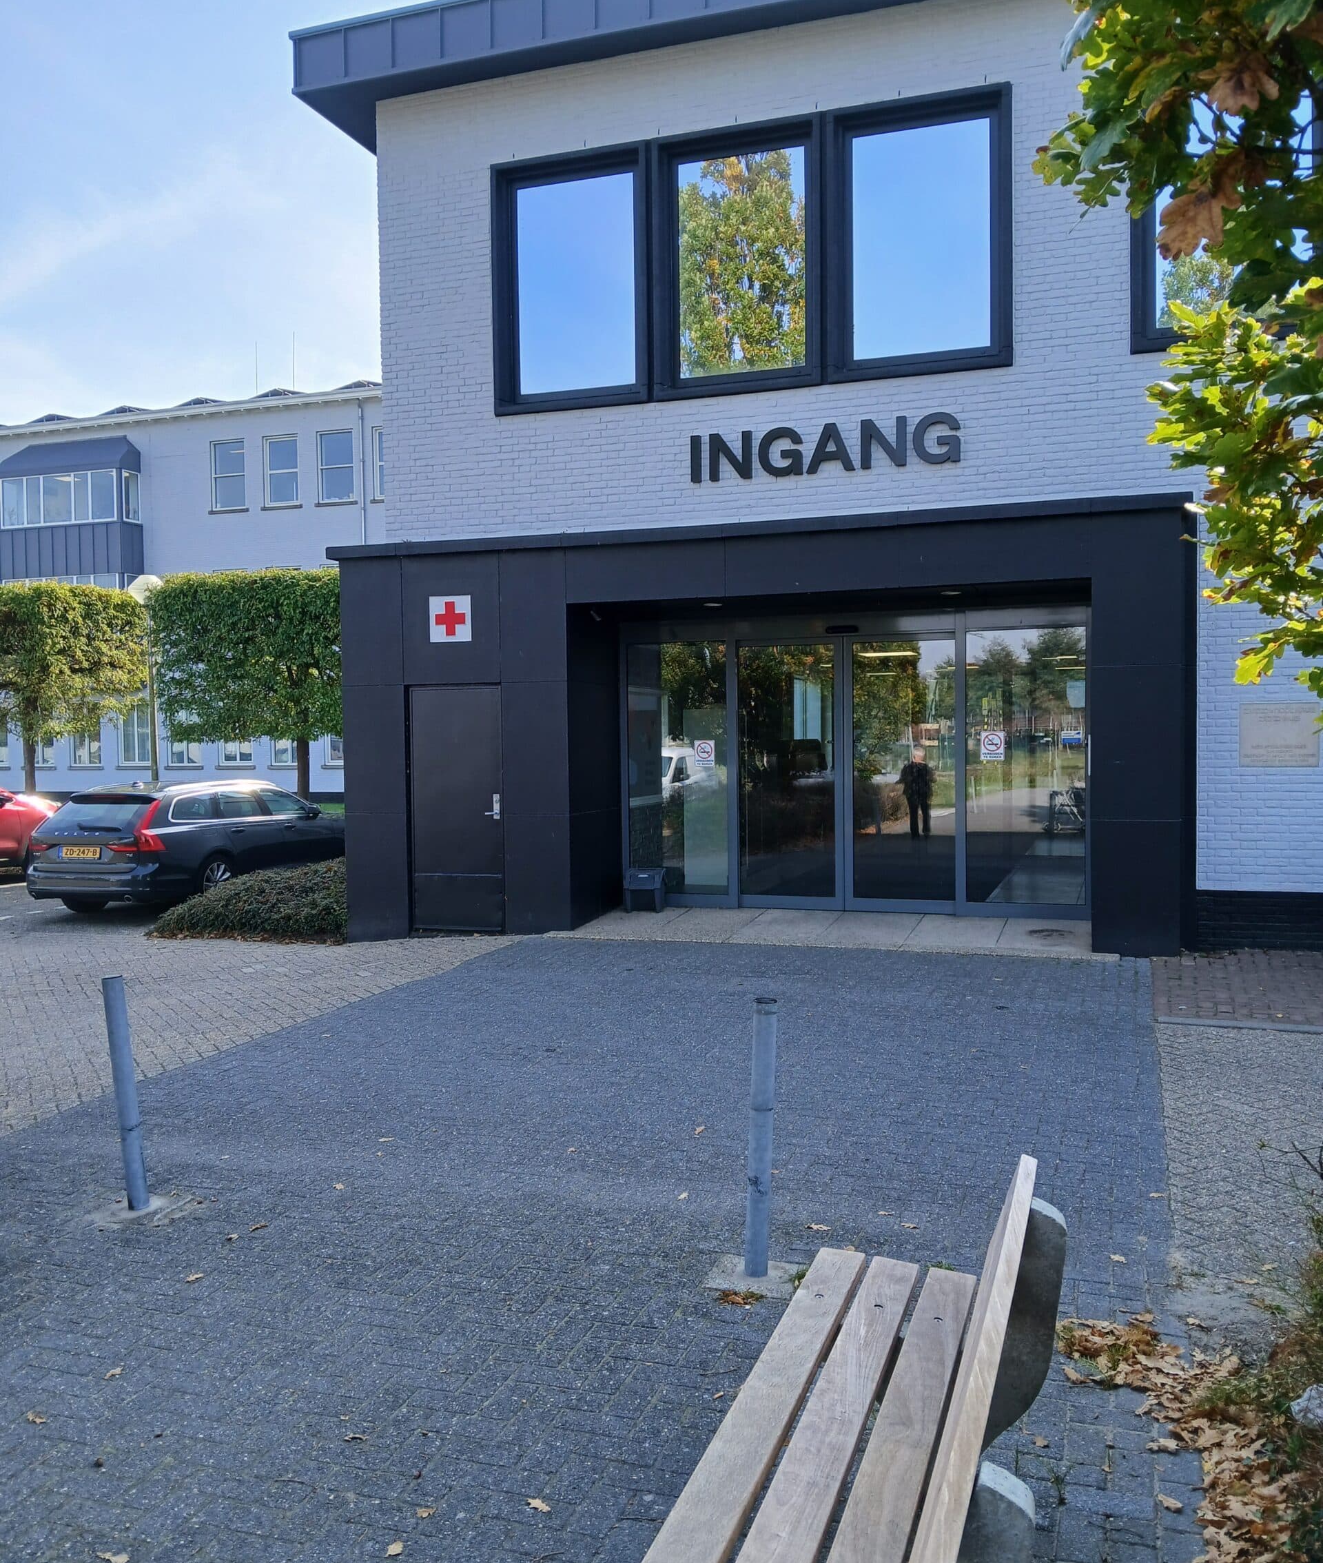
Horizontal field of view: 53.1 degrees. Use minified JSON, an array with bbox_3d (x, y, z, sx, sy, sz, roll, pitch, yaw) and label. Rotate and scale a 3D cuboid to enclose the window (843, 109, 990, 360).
[{"bbox_3d":[2.127,-4.422,10.846,1.134,1.859,0.090,0,2,18],"label":"window"}]

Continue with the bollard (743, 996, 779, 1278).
[{"bbox_3d":[0.335,1.188,4.430,0.076,0.919,0.076,3,2,18],"label":"bollard"}]

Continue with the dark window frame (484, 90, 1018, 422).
[{"bbox_3d":[0.646,-4.435,11.267,4.529,2.236,0.150,0,2,18],"label":"dark window frame"}]

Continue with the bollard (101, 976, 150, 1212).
[{"bbox_3d":[-2.101,1.207,5.195,0.077,0.907,0.077,-7,-1,18],"label":"bollard"}]

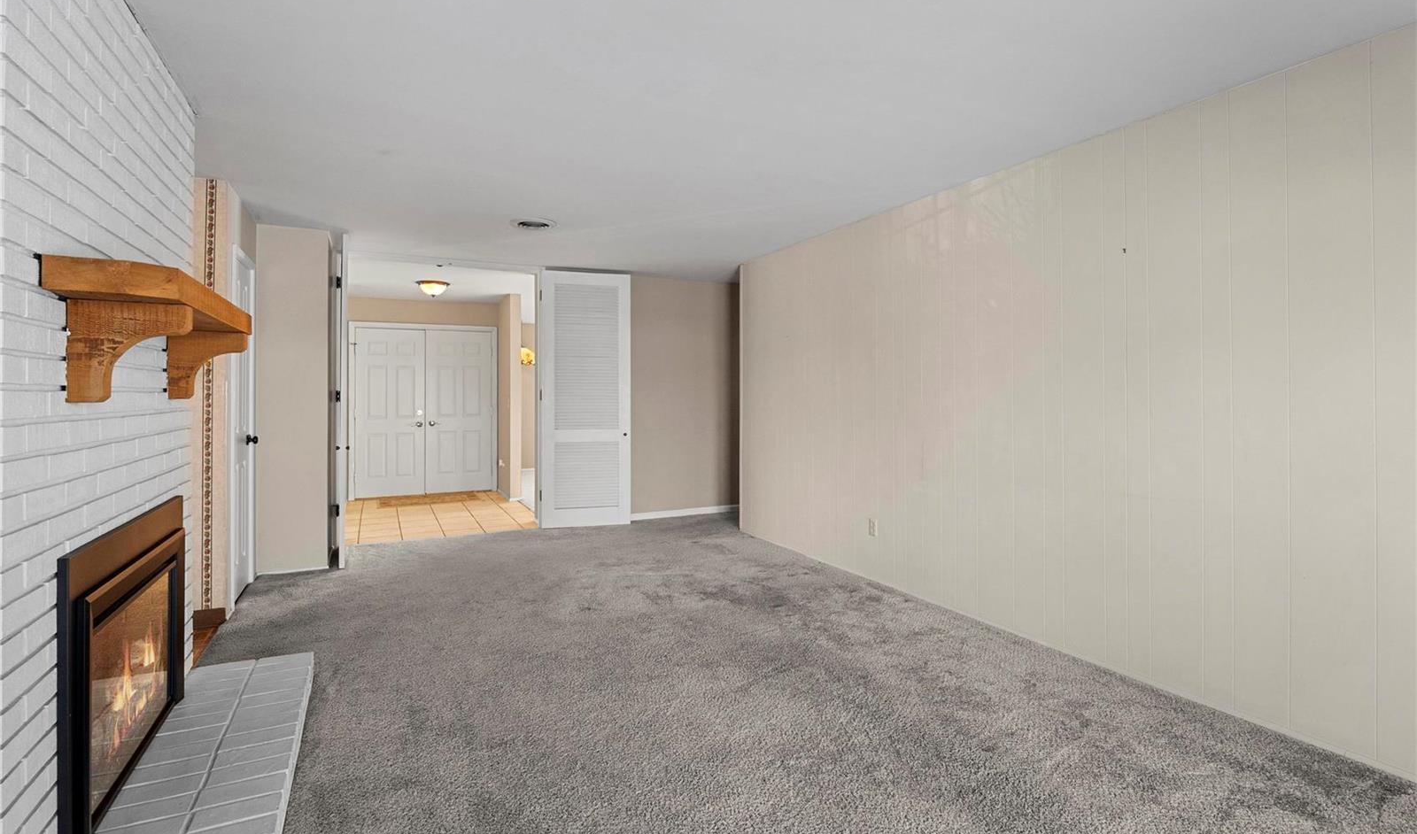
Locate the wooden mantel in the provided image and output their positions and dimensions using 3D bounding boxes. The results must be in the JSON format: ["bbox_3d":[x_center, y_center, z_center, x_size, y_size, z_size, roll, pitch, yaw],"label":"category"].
[{"bbox_3d":[-1.690,-0.220,1.990,0.260,0.335,1.090,0,2,-28],"label":"wooden mantel"}]

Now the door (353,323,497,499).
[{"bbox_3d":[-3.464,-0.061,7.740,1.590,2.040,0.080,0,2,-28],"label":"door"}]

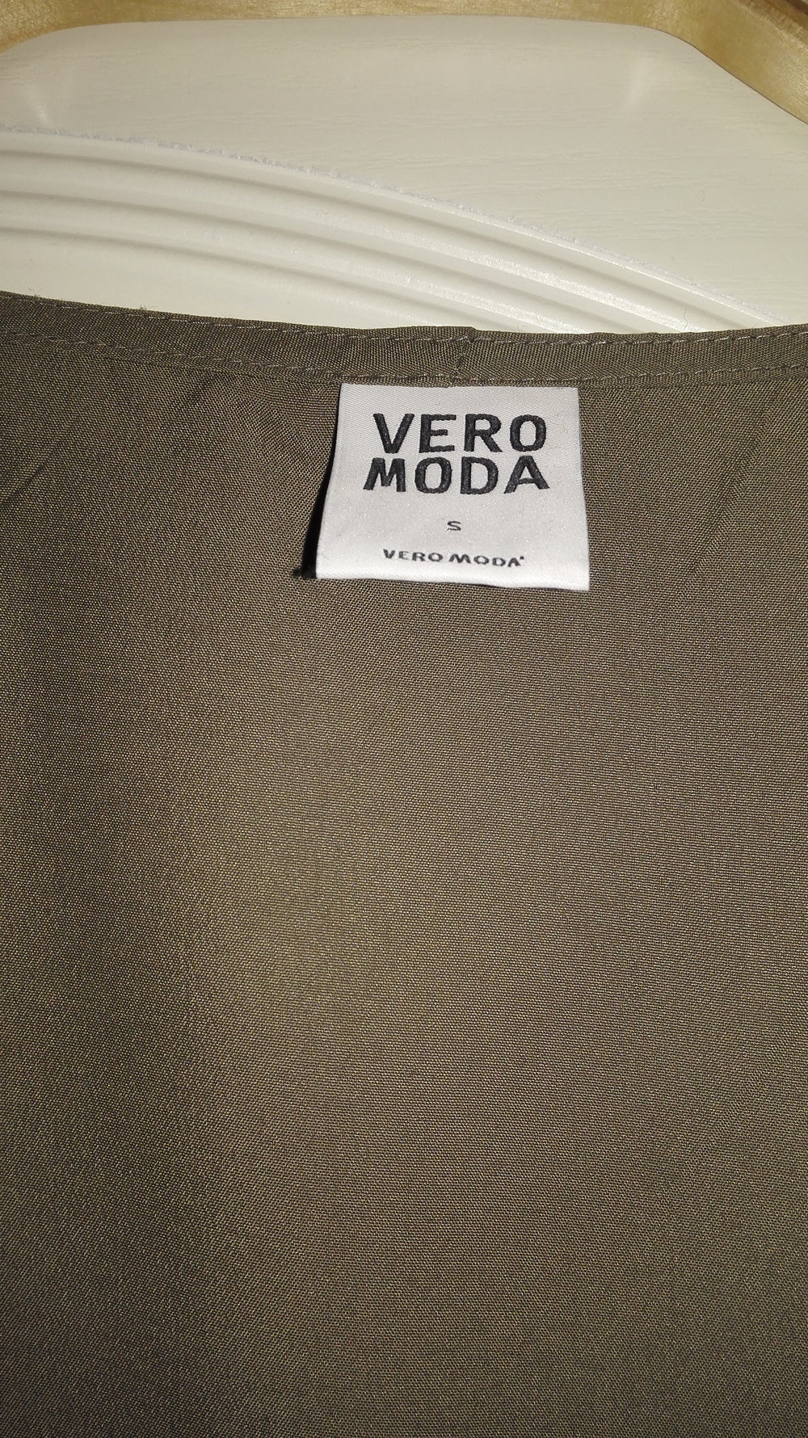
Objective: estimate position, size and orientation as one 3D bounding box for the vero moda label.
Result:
[{"bbox_3d":[0.009,-0.040,0.177,0.042,0.043,0.004,2,-30,2],"label":"vero moda label"}]

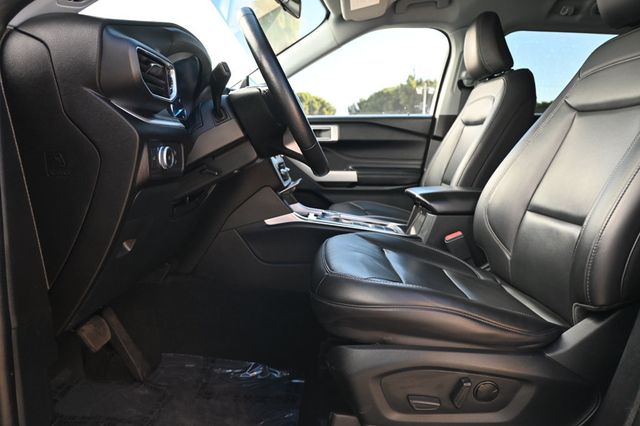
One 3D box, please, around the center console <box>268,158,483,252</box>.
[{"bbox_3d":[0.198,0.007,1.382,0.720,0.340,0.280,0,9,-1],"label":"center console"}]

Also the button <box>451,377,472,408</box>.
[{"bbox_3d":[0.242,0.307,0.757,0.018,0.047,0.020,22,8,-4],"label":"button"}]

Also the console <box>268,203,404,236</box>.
[{"bbox_3d":[0.053,0.008,1.379,0.420,0.090,0.270,0,9,-1],"label":"console"}]

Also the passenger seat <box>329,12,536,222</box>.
[{"bbox_3d":[0.364,-0.263,1.729,0.760,0.980,0.540,0,9,-1],"label":"passenger seat"}]

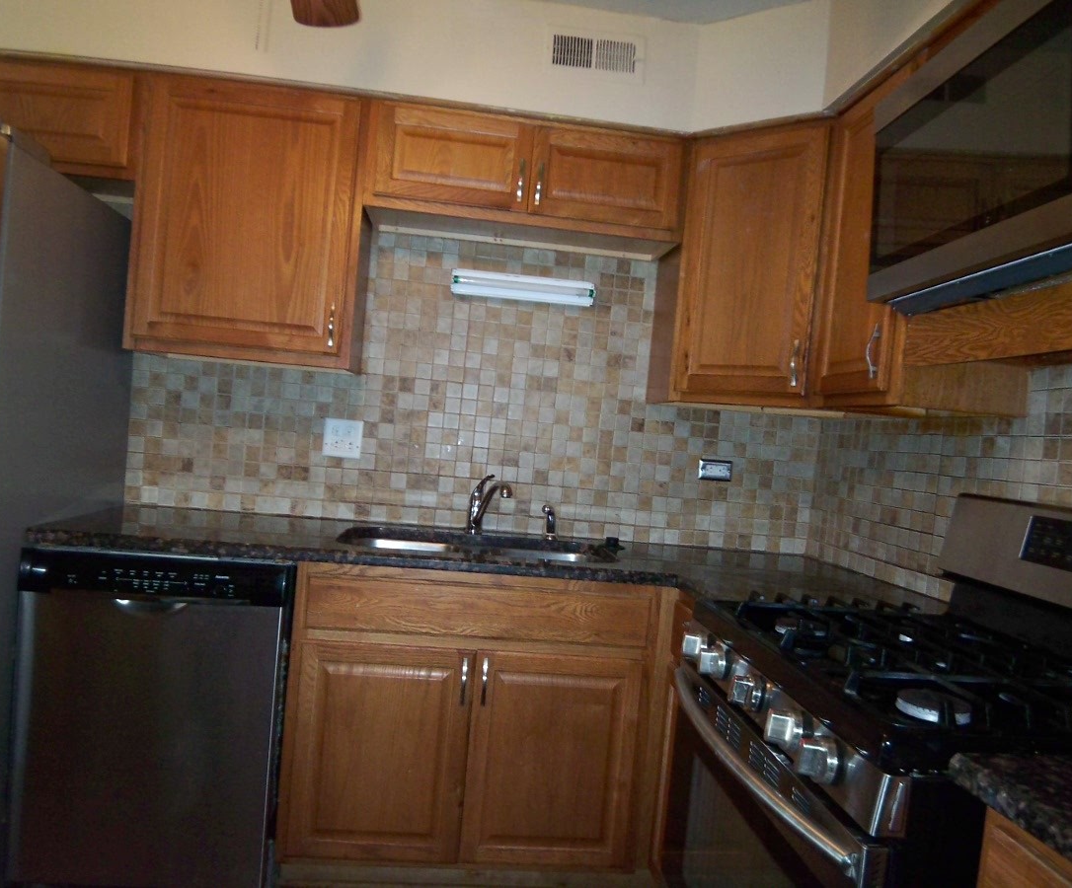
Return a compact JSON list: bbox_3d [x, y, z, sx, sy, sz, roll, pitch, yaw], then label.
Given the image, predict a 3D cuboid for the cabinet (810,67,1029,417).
[{"bbox_3d":[0.928,-0.463,1.882,0.328,0.768,0.374,5,1,-7],"label":"cabinet"}]

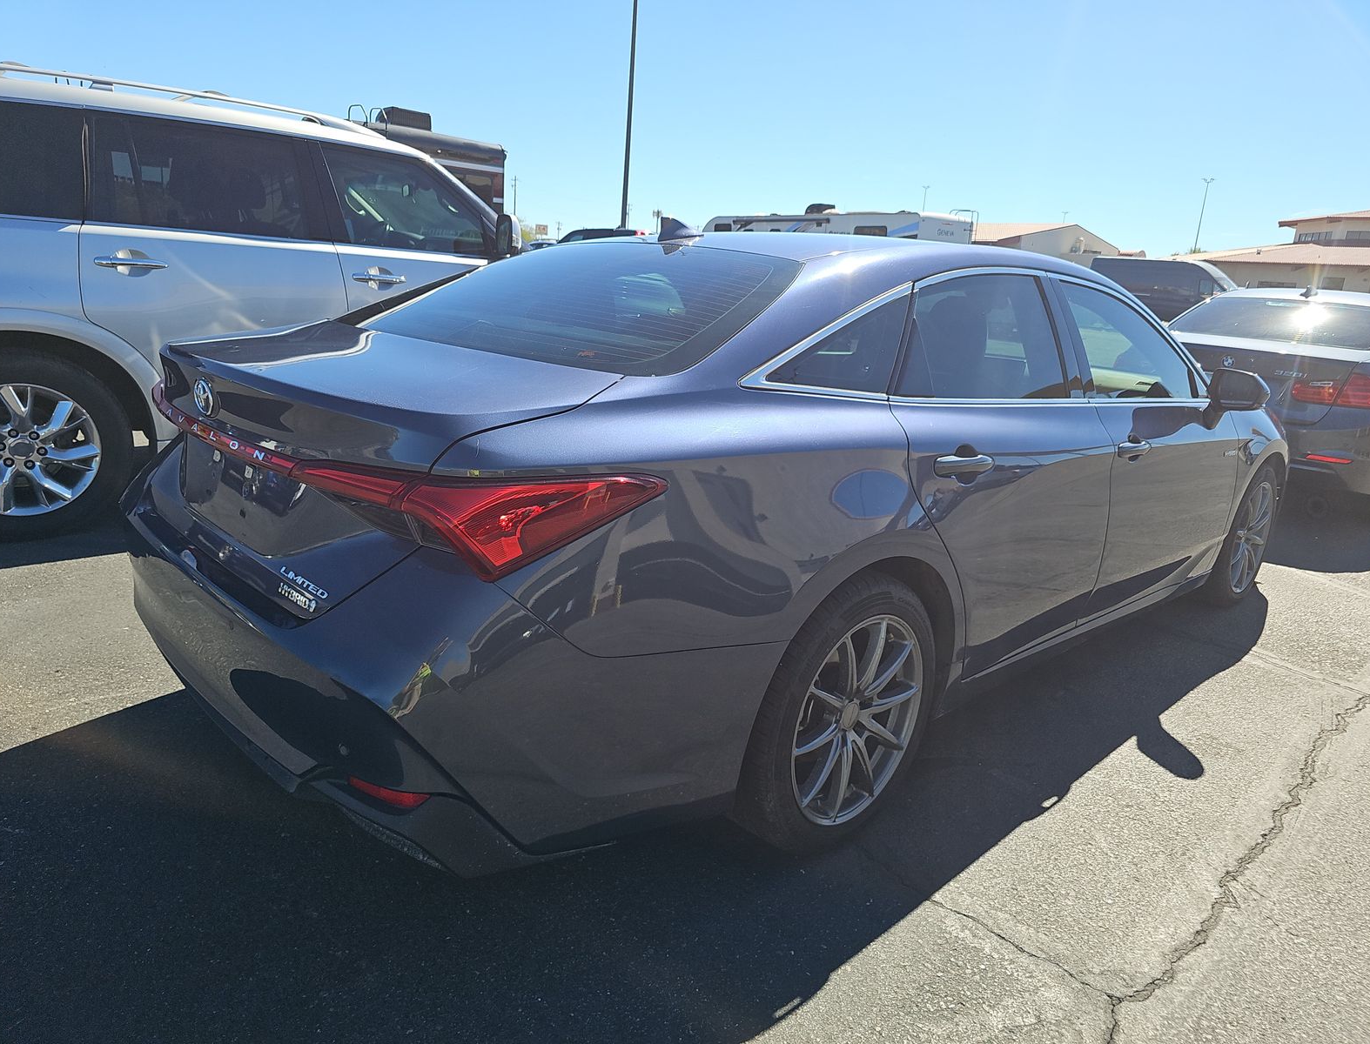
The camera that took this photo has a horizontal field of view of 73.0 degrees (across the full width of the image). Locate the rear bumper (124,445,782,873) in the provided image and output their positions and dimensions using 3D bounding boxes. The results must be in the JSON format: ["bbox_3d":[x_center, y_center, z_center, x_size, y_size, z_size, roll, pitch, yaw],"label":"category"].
[{"bbox_3d":[-0.721,0.137,2.173,0.840,0.560,1.840,-10,19,-43],"label":"rear bumper"}]

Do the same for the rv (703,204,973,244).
[{"bbox_3d":[4.245,-7.885,28.492,2.500,3.450,8.784,-9,20,-39],"label":"rv"}]

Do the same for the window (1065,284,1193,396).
[{"bbox_3d":[1.502,-0.602,3.102,0.952,0.391,0.070,-8,-10,-43],"label":"window"}]

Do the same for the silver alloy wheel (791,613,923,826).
[{"bbox_3d":[0.342,0.427,2.128,0.482,0.482,0.170,-10,19,-43],"label":"silver alloy wheel"}]

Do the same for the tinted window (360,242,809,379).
[{"bbox_3d":[-0.288,-0.590,2.384,0.770,0.100,1.240,-35,34,-33],"label":"tinted window"}]

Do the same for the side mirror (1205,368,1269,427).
[{"bbox_3d":[1.922,-0.423,3.231,0.160,0.190,0.200,-11,21,-43],"label":"side mirror"}]

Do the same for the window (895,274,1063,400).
[{"bbox_3d":[0.731,-0.473,2.322,0.840,0.335,0.060,-11,1,-43],"label":"window"}]

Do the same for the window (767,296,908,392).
[{"bbox_3d":[0.357,-0.381,2.018,0.589,0.239,0.060,-13,-12,-41],"label":"window"}]

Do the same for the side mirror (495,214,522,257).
[{"bbox_3d":[-0.975,-1.571,5.101,0.140,0.260,0.230,-8,17,-37],"label":"side mirror"}]

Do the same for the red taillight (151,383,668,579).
[{"bbox_3d":[-0.797,-0.175,2.006,0.440,0.160,1.750,-11,21,-43],"label":"red taillight"}]

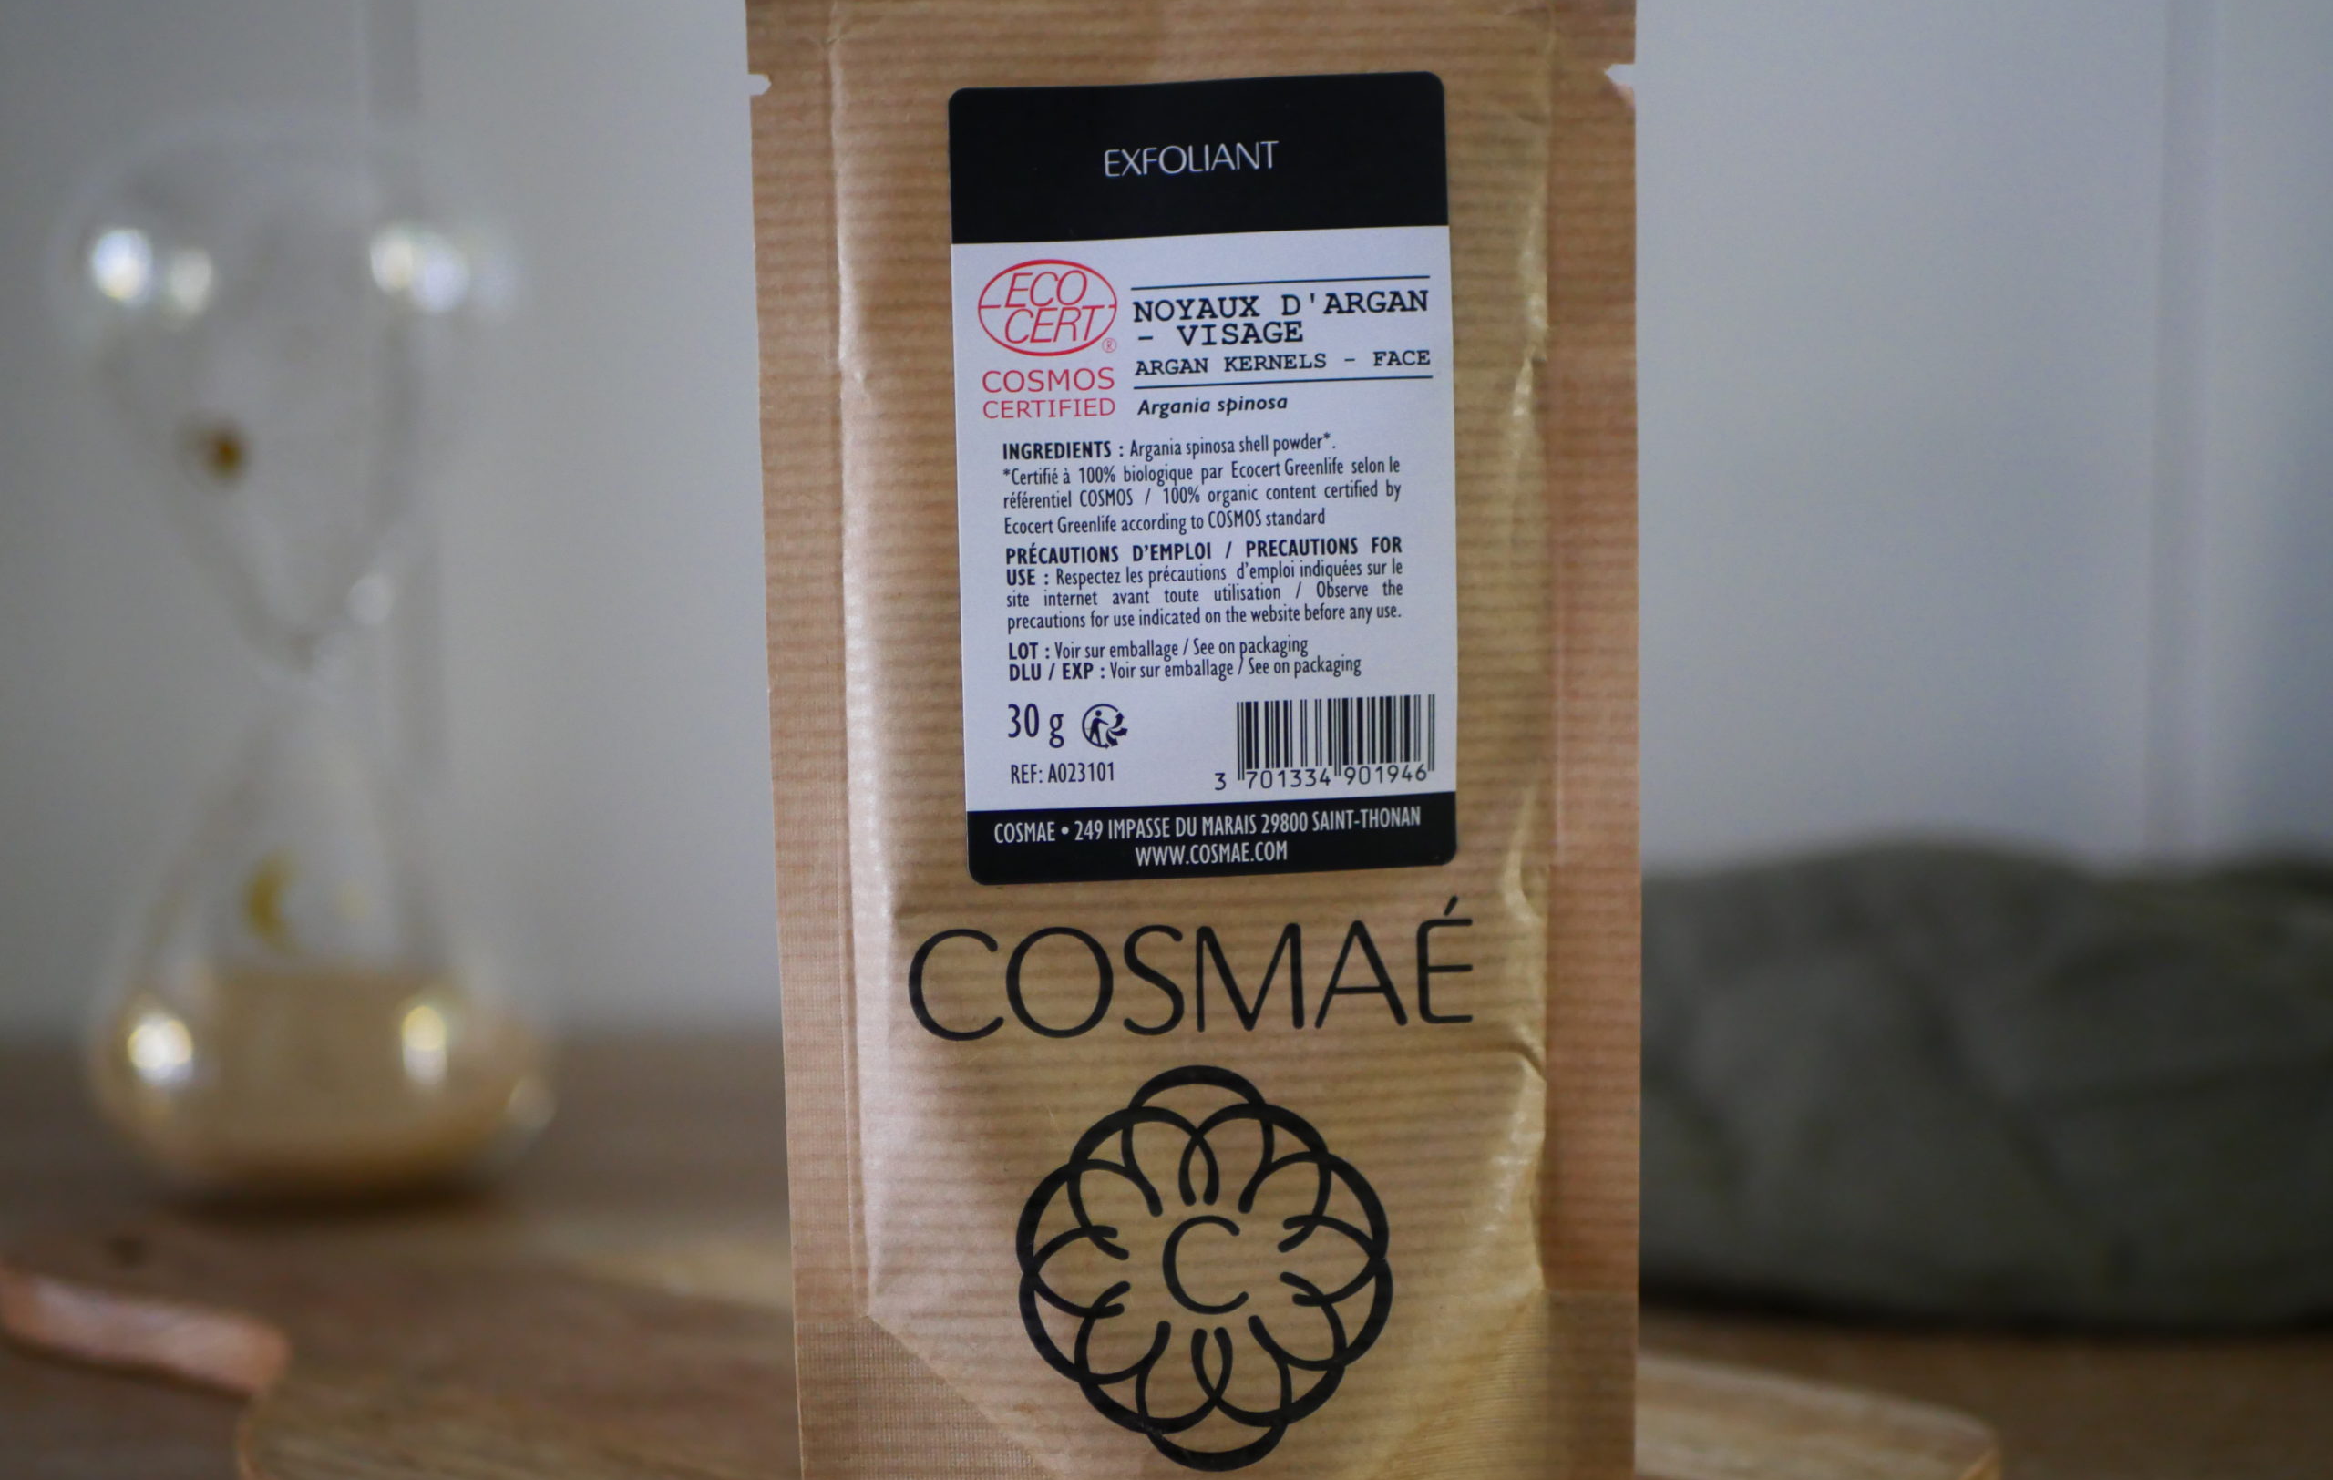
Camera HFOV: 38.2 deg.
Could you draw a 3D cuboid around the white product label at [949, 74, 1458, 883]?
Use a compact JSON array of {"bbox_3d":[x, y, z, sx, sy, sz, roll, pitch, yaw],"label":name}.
[{"bbox_3d":[0.005,-0.032,0.416,0.061,0.098,0.003,-2,7,-4],"label":"white product label"}]

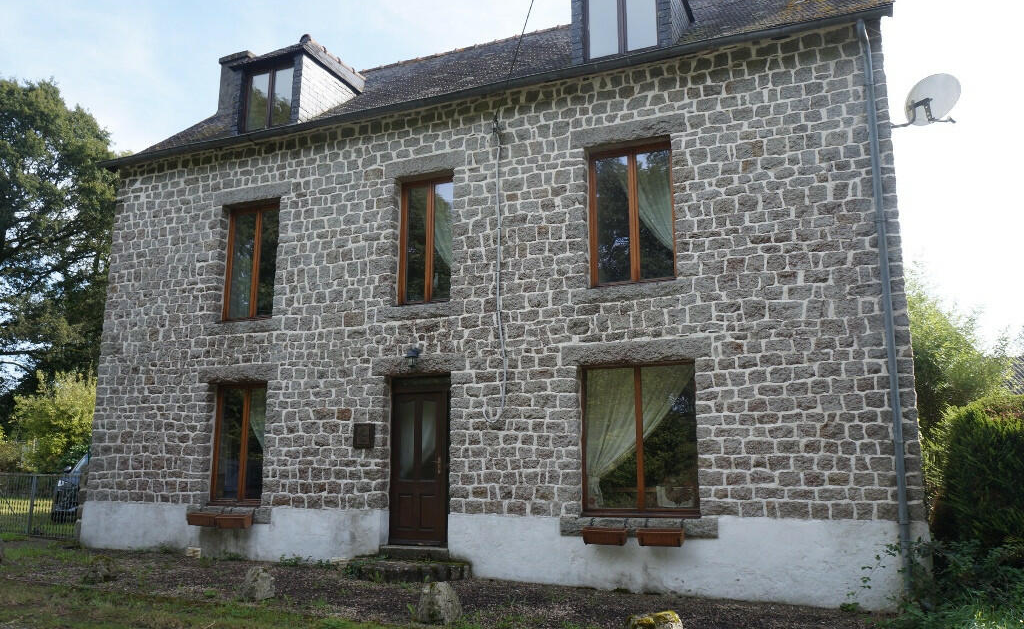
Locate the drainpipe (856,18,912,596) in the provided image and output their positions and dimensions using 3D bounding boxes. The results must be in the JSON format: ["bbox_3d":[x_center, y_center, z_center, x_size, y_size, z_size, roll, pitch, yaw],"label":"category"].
[{"bbox_3d":[4.255,-0.299,8.724,0.140,6.680,0.180,-4,-12,22],"label":"drainpipe"}]

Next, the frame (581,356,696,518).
[{"bbox_3d":[1.607,1.569,9.664,1.470,1.910,0.110,-4,-12,22],"label":"frame"}]

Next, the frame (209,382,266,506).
[{"bbox_3d":[-4.172,2.033,12.013,1.180,1.860,0.100,-4,-12,22],"label":"frame"}]

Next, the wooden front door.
[{"bbox_3d":[-1.285,2.152,10.975,0.980,2.210,0.080,-4,-12,22],"label":"wooden front door"}]

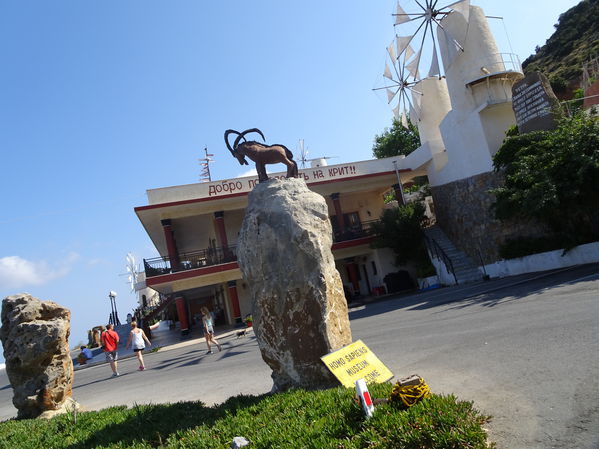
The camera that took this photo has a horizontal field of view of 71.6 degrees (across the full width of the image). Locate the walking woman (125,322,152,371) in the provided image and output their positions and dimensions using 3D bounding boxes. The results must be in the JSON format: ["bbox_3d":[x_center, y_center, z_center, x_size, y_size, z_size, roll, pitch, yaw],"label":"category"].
[{"bbox_3d":[-5.665,4.243,14.574,0.680,1.660,0.420,-8,-9,-21],"label":"walking woman"}]

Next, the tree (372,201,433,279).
[{"bbox_3d":[6.748,1.048,27.200,3.800,4.900,3.700,-11,-8,-2],"label":"tree"}]

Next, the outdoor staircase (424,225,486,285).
[{"bbox_3d":[9.675,1.759,27.130,1.600,4.000,5.200,-12,-8,0],"label":"outdoor staircase"}]

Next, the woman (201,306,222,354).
[{"bbox_3d":[-3.297,3.857,15.242,0.620,1.660,0.450,-11,-8,-6],"label":"woman"}]

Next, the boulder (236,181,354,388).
[{"bbox_3d":[-0.090,1.077,7.450,1.750,3.650,1.300,-11,-8,-2],"label":"boulder"}]

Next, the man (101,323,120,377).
[{"bbox_3d":[-6.579,4.356,14.423,0.560,1.760,0.400,-8,-9,-21],"label":"man"}]

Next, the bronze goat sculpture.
[{"bbox_3d":[-0.728,-1.269,7.750,1.180,1.040,0.480,-11,-8,-5],"label":"bronze goat sculpture"}]

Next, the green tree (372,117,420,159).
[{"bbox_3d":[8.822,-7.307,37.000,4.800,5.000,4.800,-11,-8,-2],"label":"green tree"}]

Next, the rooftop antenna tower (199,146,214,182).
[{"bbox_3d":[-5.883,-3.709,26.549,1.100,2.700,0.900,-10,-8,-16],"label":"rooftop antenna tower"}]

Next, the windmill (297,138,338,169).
[{"bbox_3d":[1.553,-4.444,30.000,2.300,3.600,3.000,-9,-9,-15],"label":"windmill"}]

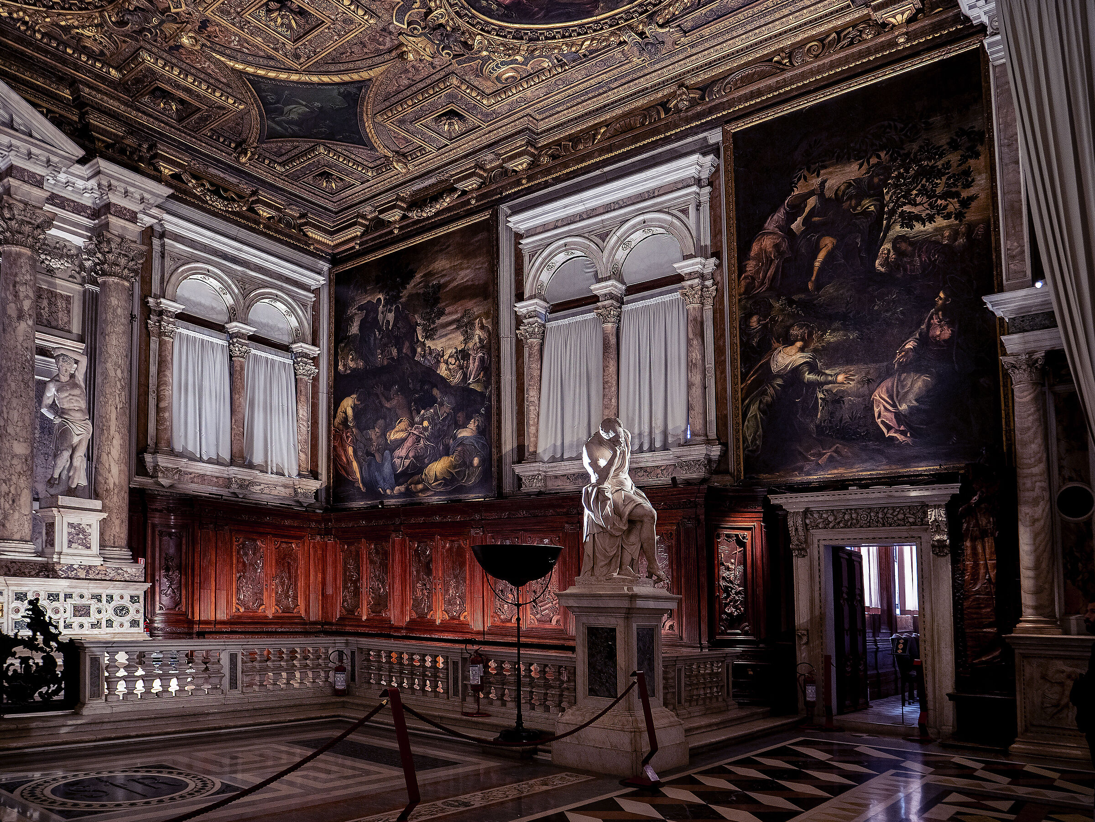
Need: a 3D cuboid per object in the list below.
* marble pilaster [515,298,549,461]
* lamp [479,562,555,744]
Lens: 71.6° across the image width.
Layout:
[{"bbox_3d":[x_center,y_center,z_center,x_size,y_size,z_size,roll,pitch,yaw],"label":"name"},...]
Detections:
[{"bbox_3d":[-0.296,-0.592,14.200,0.450,3.060,0.450,-5,-7,36],"label":"marble pilaster"},{"bbox_3d":[-0.269,2.426,7.923,0.840,1.878,0.840,1,-13,0],"label":"lamp"}]

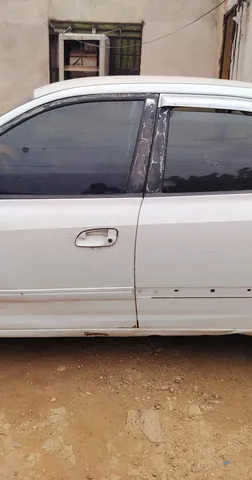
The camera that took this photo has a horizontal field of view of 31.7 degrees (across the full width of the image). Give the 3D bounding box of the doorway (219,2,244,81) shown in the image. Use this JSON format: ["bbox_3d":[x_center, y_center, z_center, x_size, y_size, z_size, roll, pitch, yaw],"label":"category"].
[{"bbox_3d":[1.170,-1.530,5.306,0.150,2.190,0.950,3,20,3],"label":"doorway"}]

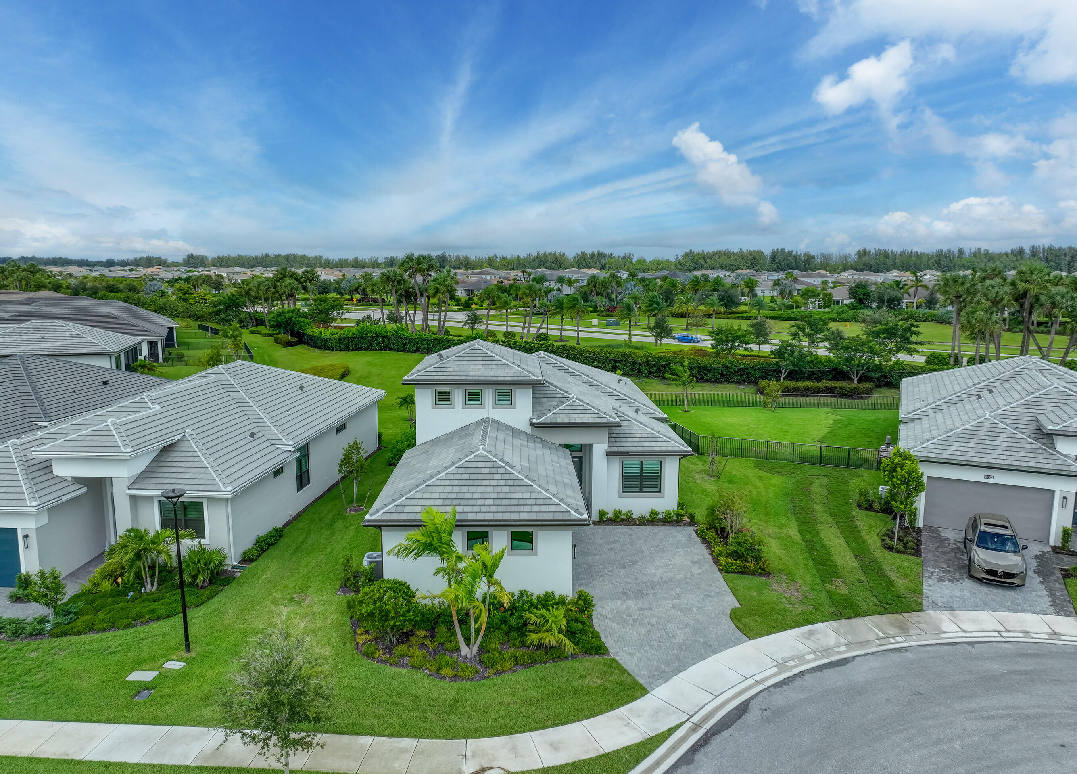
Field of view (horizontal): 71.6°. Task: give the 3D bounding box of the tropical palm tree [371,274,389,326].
[{"bbox_3d":[-29.397,-15.810,138.780,3.280,10.200,3.400,0,10,0],"label":"tropical palm tree"}]

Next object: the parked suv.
[{"bbox_3d":[18.175,6.390,29.702,1.900,1.690,4.580,5,10,27],"label":"parked suv"}]

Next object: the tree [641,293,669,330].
[{"bbox_3d":[22.323,-14.593,143.424,4.800,7.200,4.800,0,9,0],"label":"tree"}]

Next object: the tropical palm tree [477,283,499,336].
[{"bbox_3d":[-8.852,-13.254,130.265,3.900,9.200,3.900,0,9,0],"label":"tropical palm tree"}]

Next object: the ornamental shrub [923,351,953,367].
[{"bbox_3d":[49.636,-3.346,92.840,3.300,2.000,3.200,0,9,0],"label":"ornamental shrub"}]

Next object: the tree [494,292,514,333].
[{"bbox_3d":[-5.874,-12.678,128.701,3.480,7.380,3.400,0,10,0],"label":"tree"}]

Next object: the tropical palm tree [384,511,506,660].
[{"bbox_3d":[-2.861,6.248,23.627,3.800,4.800,3.300,0,10,0],"label":"tropical palm tree"}]

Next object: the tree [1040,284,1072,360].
[{"bbox_3d":[58.241,-6.491,84.086,3.800,10.060,3.800,0,10,0],"label":"tree"}]

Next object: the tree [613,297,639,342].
[{"bbox_3d":[13.399,-10.019,113.777,3.850,7.110,3.600,0,10,0],"label":"tree"}]

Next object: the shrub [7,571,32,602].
[{"bbox_3d":[-19.491,7.419,28.099,1.080,1.000,1.000,0,10,0],"label":"shrub"}]

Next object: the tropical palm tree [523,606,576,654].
[{"bbox_3d":[0.394,7.681,23.943,1.700,1.400,1.600,0,9,0],"label":"tropical palm tree"}]

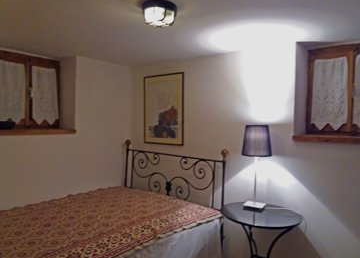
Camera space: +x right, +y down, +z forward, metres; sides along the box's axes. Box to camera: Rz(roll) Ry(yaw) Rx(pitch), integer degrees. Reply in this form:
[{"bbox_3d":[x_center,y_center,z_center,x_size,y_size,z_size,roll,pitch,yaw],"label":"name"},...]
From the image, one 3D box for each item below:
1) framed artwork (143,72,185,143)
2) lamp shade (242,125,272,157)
[{"bbox_3d":[-0.181,-0.211,3.226,0.558,0.772,0.025,2,2,35],"label":"framed artwork"},{"bbox_3d":[0.640,0.094,2.410,0.240,0.248,0.240,2,2,35],"label":"lamp shade"}]

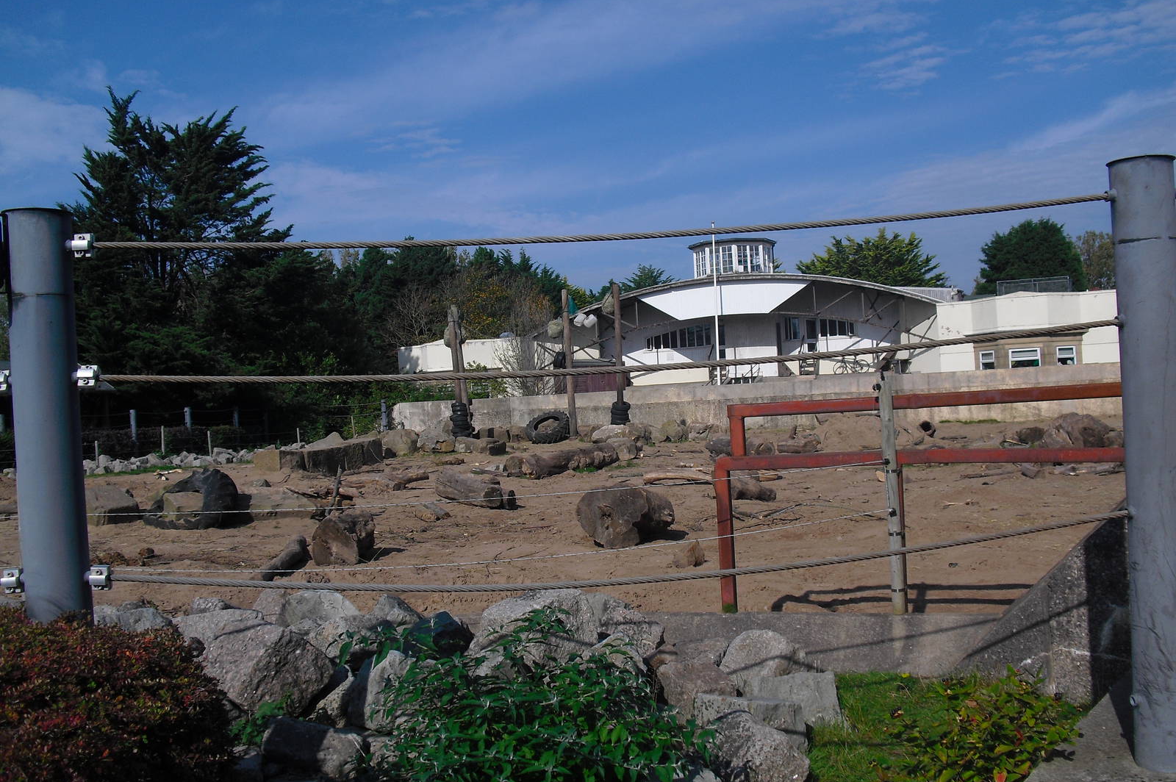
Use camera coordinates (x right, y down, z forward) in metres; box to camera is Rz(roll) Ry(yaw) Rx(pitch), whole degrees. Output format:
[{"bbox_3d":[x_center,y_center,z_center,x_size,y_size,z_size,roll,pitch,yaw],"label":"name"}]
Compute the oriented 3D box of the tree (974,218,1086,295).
[{"bbox_3d":[28.271,-6.533,78.000,6.700,9.600,6.500,-3,0,0],"label":"tree"}]

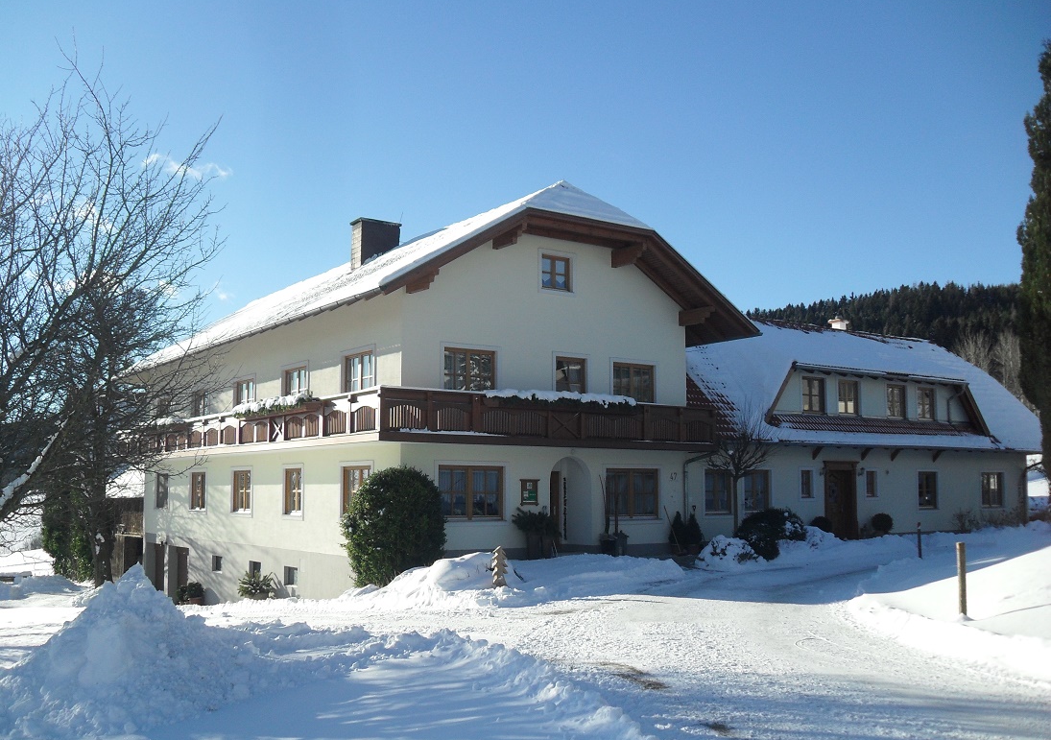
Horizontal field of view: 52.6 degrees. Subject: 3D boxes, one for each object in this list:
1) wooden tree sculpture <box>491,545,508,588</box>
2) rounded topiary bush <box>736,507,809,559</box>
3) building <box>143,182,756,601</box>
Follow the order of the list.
[{"bbox_3d":[-0.478,3.638,19.600,0.280,0.840,0.260,0,-7,-1],"label":"wooden tree sculpture"},{"bbox_3d":[6.312,4.208,27.400,1.800,1.420,1.700,0,-7,0],"label":"rounded topiary bush"},{"bbox_3d":[-5.139,1.530,35.987,12.000,12.000,24.400,5,-8,-34],"label":"building"}]

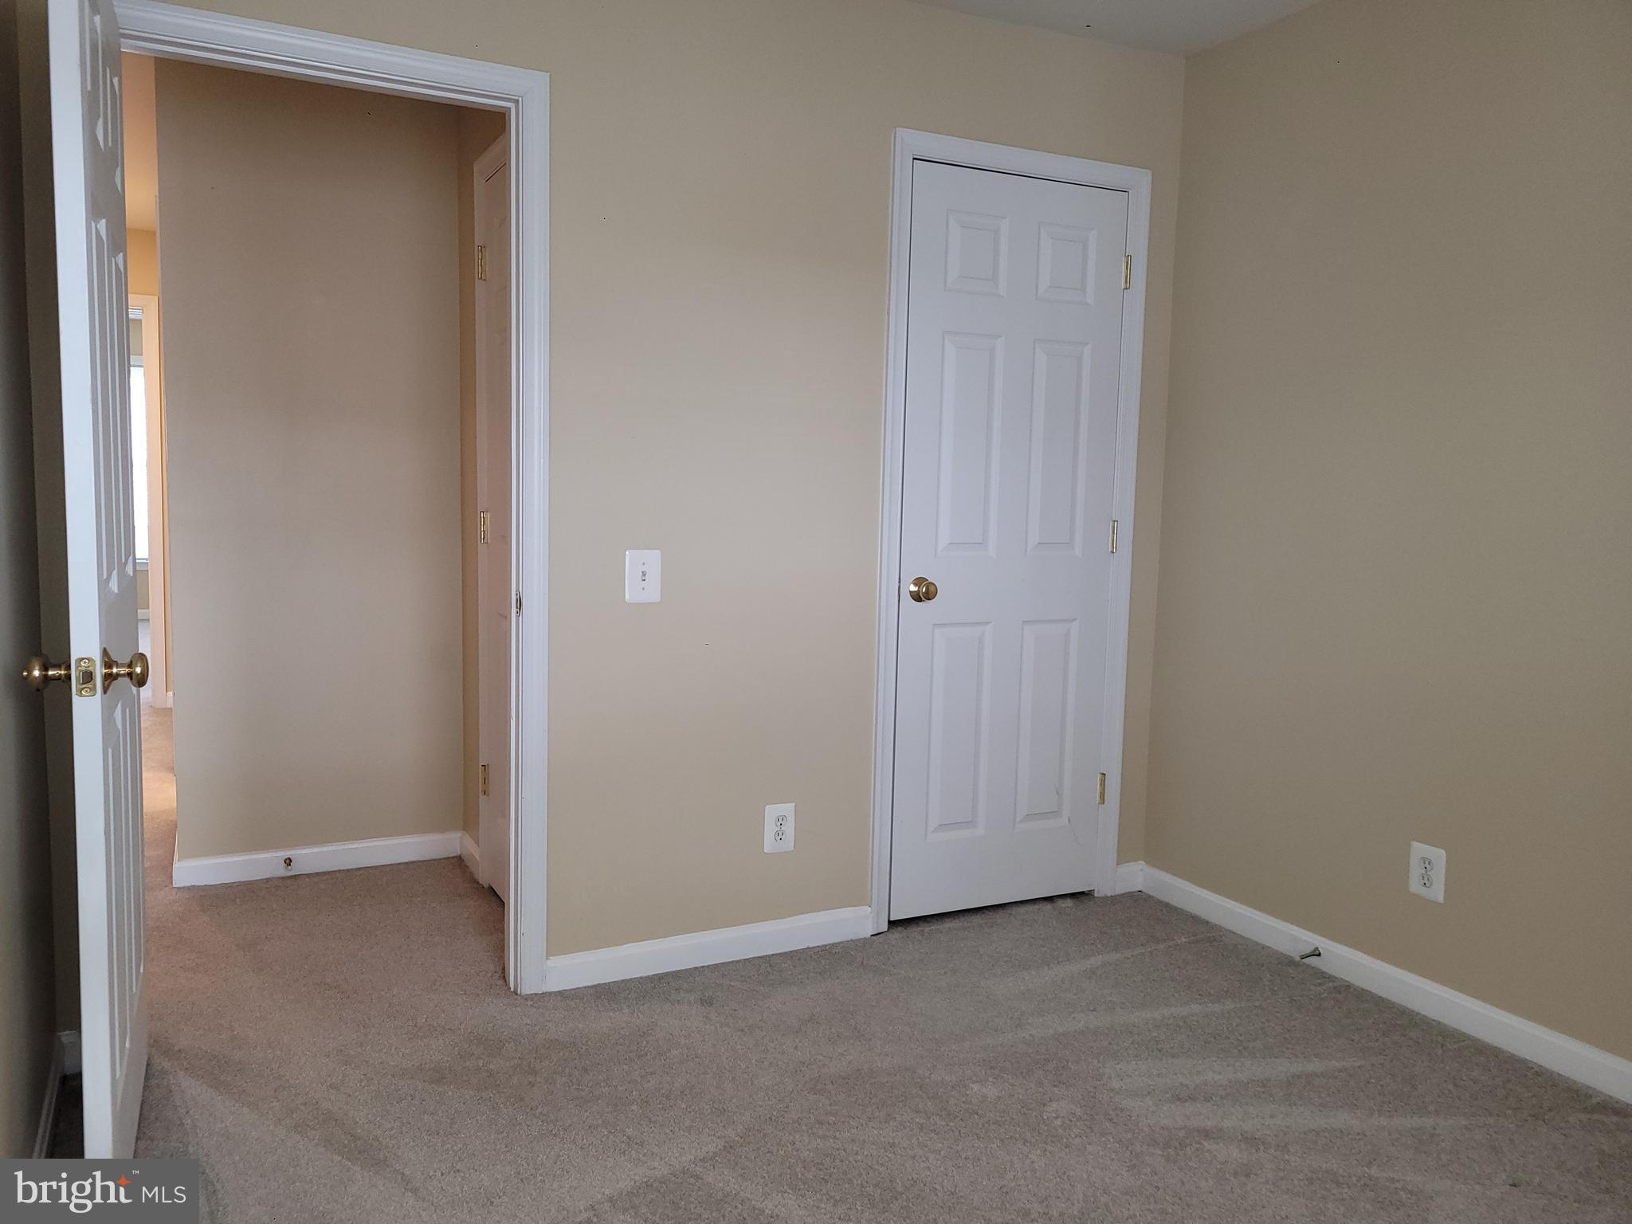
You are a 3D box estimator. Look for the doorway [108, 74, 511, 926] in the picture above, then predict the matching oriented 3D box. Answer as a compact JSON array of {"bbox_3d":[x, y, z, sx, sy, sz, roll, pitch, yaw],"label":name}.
[{"bbox_3d":[-1.061,-0.098,2.658,0.770,2.032,0.120,-2,6,-27],"label":"doorway"}]

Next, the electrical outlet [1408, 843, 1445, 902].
[{"bbox_3d":[1.431,0.613,2.877,0.010,0.124,0.083,-2,6,-27],"label":"electrical outlet"}]

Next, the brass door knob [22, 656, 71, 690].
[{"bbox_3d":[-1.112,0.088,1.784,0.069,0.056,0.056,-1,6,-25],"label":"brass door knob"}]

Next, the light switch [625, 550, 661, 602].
[{"bbox_3d":[-0.407,-0.084,2.918,0.083,0.125,0.014,-2,6,-27],"label":"light switch"}]

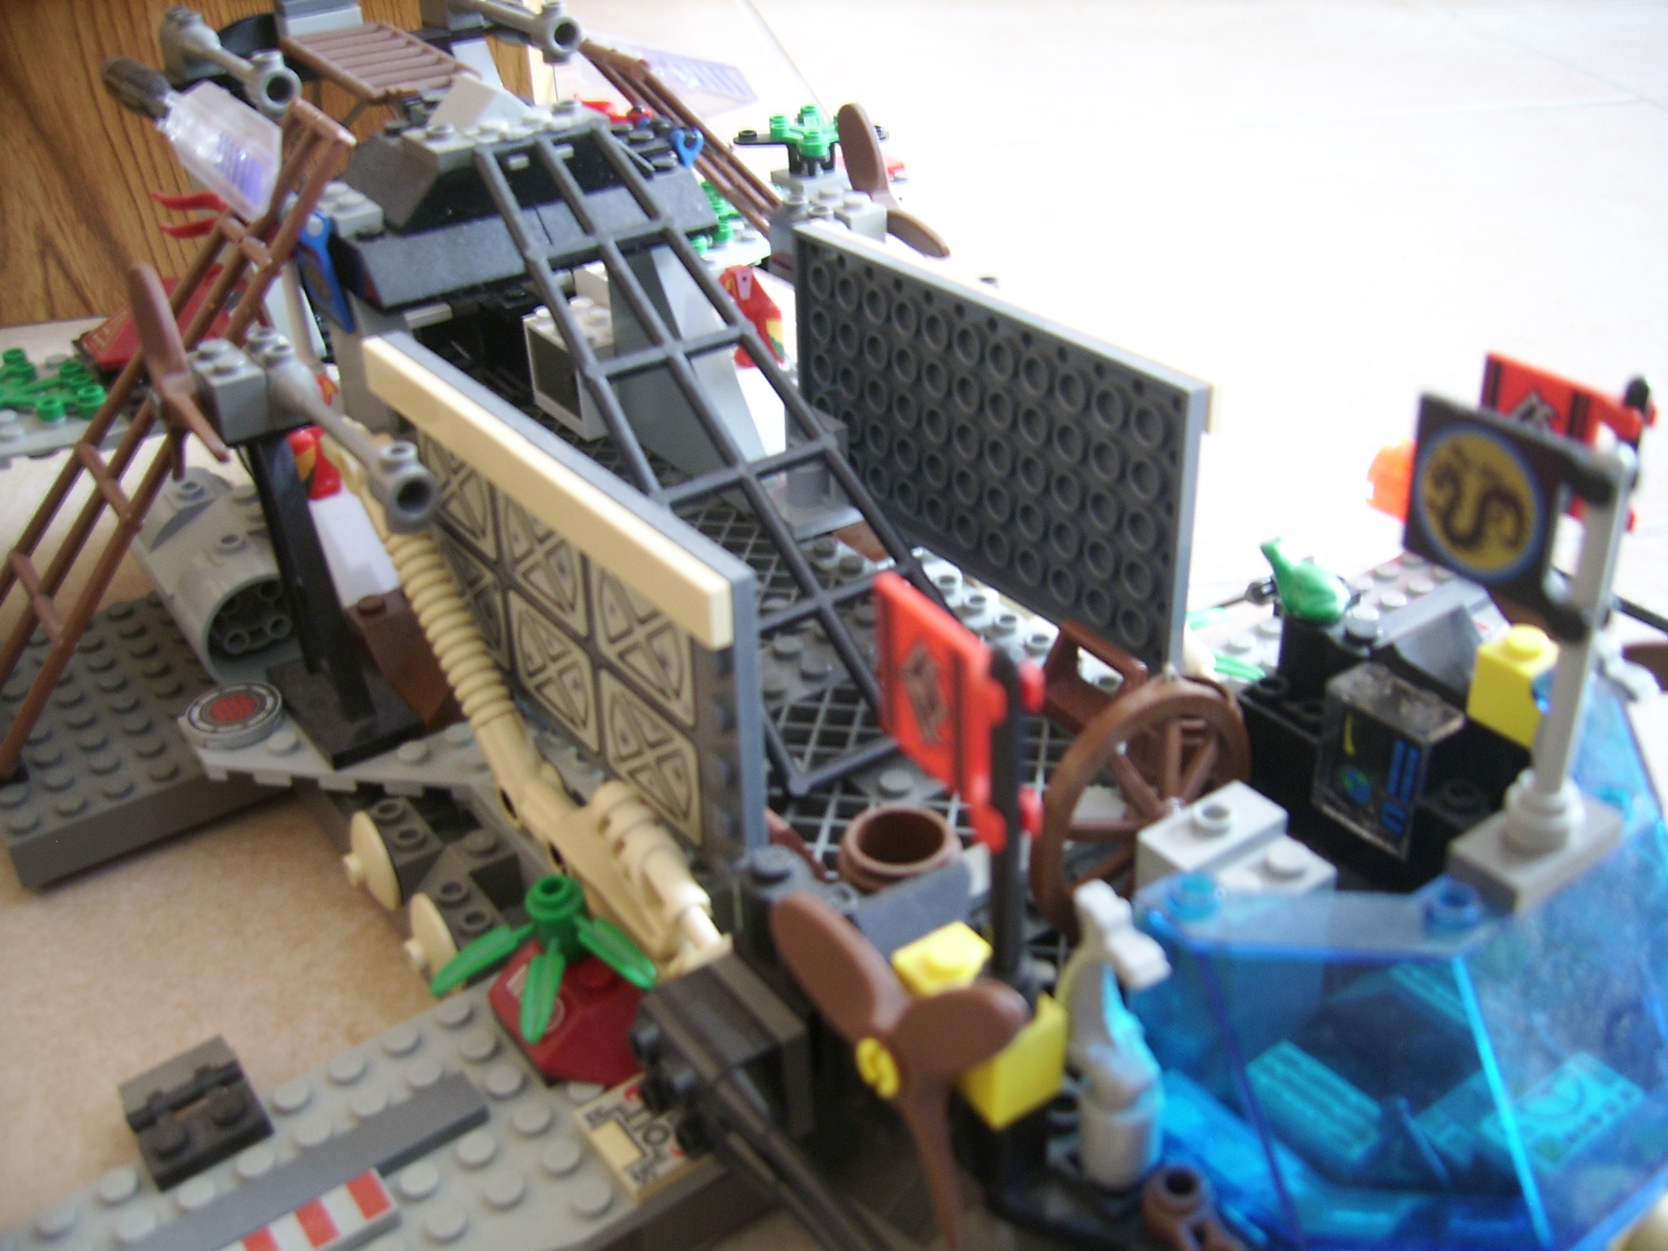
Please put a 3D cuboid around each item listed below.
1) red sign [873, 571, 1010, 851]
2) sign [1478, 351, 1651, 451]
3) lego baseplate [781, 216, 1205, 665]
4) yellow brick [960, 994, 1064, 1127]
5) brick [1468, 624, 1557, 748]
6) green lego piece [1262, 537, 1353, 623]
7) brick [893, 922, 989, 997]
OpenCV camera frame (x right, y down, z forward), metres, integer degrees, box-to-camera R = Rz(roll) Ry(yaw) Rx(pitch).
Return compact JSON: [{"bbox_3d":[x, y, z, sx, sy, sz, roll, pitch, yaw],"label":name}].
[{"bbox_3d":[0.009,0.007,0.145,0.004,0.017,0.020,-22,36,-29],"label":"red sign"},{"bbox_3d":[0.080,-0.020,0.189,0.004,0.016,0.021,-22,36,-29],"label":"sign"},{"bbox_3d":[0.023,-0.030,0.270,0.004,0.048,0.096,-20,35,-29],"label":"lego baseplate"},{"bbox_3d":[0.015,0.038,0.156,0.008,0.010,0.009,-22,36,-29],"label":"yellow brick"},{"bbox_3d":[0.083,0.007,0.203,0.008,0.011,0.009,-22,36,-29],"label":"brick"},{"bbox_3d":[0.064,-0.006,0.227,0.007,0.011,0.011,-22,36,-29],"label":"green lego piece"},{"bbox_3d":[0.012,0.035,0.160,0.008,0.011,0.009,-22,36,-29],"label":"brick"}]

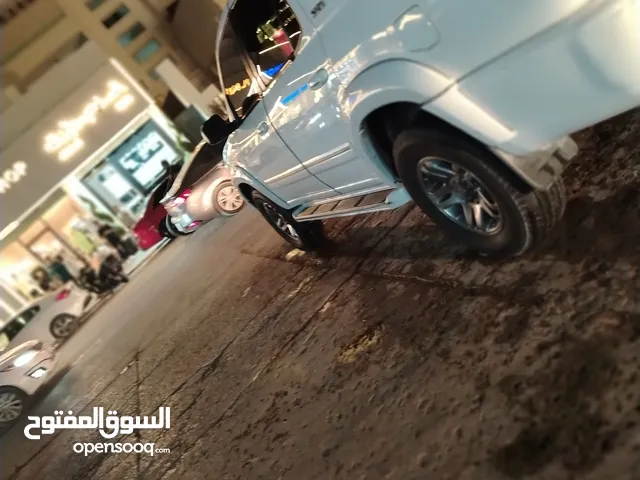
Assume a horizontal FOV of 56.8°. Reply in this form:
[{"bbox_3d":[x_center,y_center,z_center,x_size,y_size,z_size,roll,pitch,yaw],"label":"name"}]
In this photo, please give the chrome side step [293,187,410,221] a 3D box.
[{"bbox_3d":[0.176,-0.253,4.064,0.195,0.080,2.070,-45,13,-14],"label":"chrome side step"}]

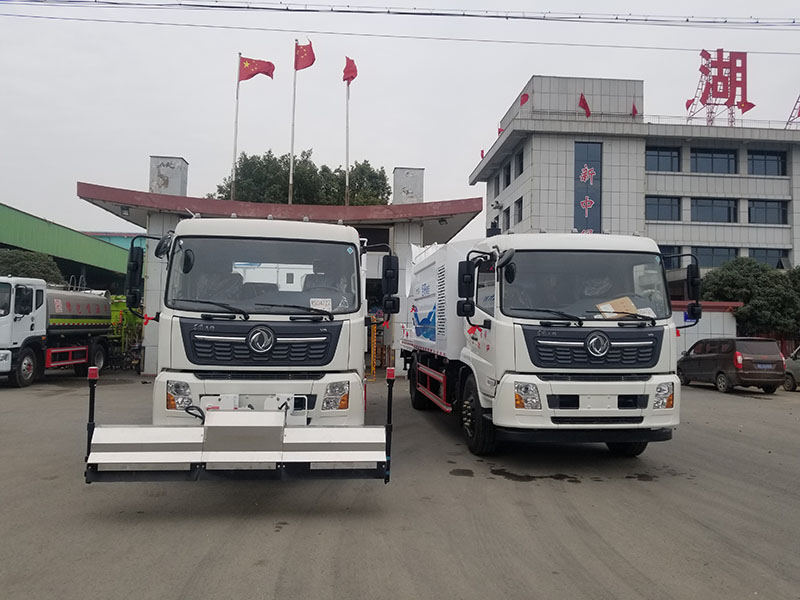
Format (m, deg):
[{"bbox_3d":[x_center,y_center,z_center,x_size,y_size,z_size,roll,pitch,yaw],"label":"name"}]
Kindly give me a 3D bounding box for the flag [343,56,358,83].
[{"bbox_3d":[-1.829,-8.516,22.200,0.500,0.980,0.750,3,-3,-41],"label":"flag"}]

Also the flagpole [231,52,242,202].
[{"bbox_3d":[-6.178,-6.365,22.666,0.120,6.024,0.120,2,-3,-4],"label":"flagpole"}]

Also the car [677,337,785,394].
[{"bbox_3d":[10.558,2.086,20.041,1.680,1.700,4.350,1,-3,-8],"label":"car"}]

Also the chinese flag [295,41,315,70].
[{"bbox_3d":[-3.541,-9.077,22.400,0.950,1.100,0.400,0,-3,30],"label":"chinese flag"}]

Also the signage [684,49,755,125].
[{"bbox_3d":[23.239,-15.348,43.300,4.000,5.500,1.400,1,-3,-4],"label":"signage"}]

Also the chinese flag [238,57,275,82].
[{"bbox_3d":[-5.378,-8.669,22.600,1.380,0.960,0.300,1,-3,12],"label":"chinese flag"}]

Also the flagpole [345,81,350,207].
[{"bbox_3d":[-1.951,-6.236,22.670,0.120,5.860,0.120,1,-3,-4],"label":"flagpole"}]

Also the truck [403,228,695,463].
[{"bbox_3d":[1.841,0.792,11.634,2.700,3.120,8.700,1,-3,-7],"label":"truck"}]

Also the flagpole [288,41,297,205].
[{"bbox_3d":[-4.014,-6.553,22.653,0.120,6.595,0.120,2,-3,-4],"label":"flagpole"}]

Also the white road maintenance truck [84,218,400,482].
[{"bbox_3d":[-1.892,0.665,10.088,2.900,3.100,9.000,1,-3,-5],"label":"white road maintenance truck"}]

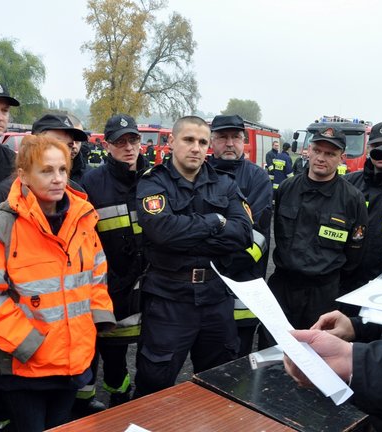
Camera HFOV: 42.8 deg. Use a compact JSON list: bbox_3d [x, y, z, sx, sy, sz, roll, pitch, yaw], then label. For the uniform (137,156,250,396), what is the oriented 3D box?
[{"bbox_3d":[0.004,0.513,2.343,0.560,1.520,0.400,-1,8,-14],"label":"uniform"}]

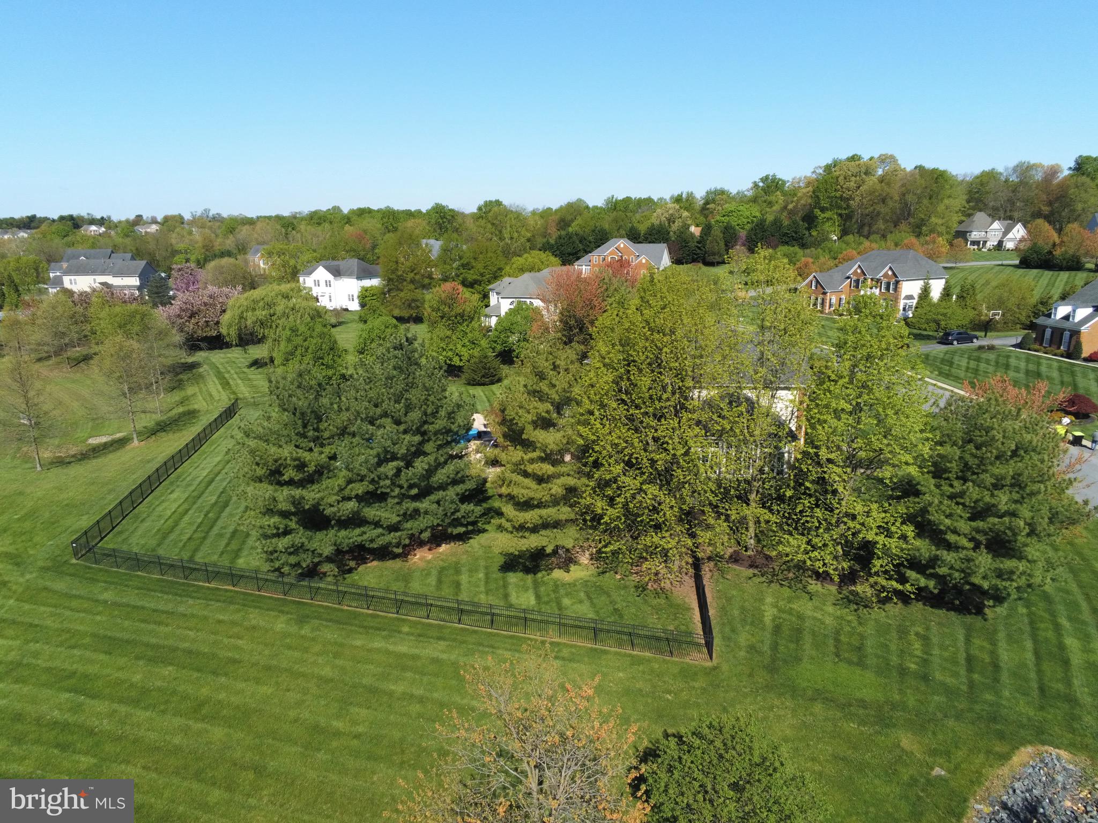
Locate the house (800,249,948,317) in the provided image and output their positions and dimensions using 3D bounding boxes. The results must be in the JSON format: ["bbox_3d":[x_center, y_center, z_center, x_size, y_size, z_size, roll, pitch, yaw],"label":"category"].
[{"bbox_3d":[56.066,-22.415,126.035,17.000,10.680,16.000,-9,17,-28],"label":"house"}]

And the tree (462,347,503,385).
[{"bbox_3d":[-8.242,-5.607,89.397,4.950,4.710,4.950,-2,15,-5],"label":"tree"}]

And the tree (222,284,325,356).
[{"bbox_3d":[-42.569,-13.763,110.533,14.900,11.450,14.900,-7,16,-20],"label":"tree"}]

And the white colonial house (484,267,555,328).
[{"bbox_3d":[-2.166,-17.168,112.700,14.000,9.700,17.000,2,15,12],"label":"white colonial house"}]

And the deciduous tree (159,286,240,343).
[{"bbox_3d":[-59.499,-16.112,122.724,12.230,9.960,12.230,-8,16,-25],"label":"deciduous tree"}]

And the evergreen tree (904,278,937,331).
[{"bbox_3d":[56.643,-16.424,108.955,4.140,8.160,4.140,7,17,27],"label":"evergreen tree"}]

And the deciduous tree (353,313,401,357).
[{"bbox_3d":[-23.066,-8.548,96.849,6.730,8.990,6.730,-5,15,-13],"label":"deciduous tree"}]

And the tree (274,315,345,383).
[{"bbox_3d":[-31.301,-7.884,93.813,8.700,9.270,8.700,-6,16,-18],"label":"tree"}]

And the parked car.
[{"bbox_3d":[55.737,-10.118,98.705,4.800,1.720,1.930,-4,15,-11],"label":"parked car"}]

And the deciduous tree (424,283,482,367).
[{"bbox_3d":[-12.692,-10.672,94.442,7.830,12.160,7.830,-3,15,-7],"label":"deciduous tree"}]

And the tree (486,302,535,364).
[{"bbox_3d":[-5.309,-10.643,98.877,6.340,8.760,6.340,-2,15,-3],"label":"tree"}]

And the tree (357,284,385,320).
[{"bbox_3d":[-32.998,-19.685,134.095,4.930,7.070,4.930,-5,15,-13],"label":"tree"}]

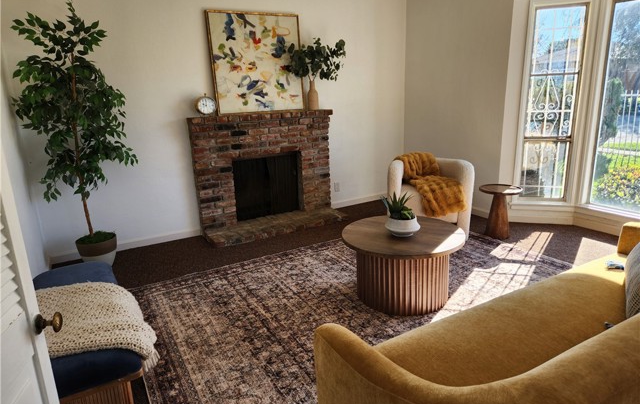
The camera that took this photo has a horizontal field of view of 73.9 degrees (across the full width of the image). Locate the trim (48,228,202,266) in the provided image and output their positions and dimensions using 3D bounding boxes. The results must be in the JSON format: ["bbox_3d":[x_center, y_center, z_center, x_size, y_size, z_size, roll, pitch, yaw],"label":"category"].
[{"bbox_3d":[-1.769,0.411,3.988,1.320,0.070,0.018,-10,17,-28],"label":"trim"}]

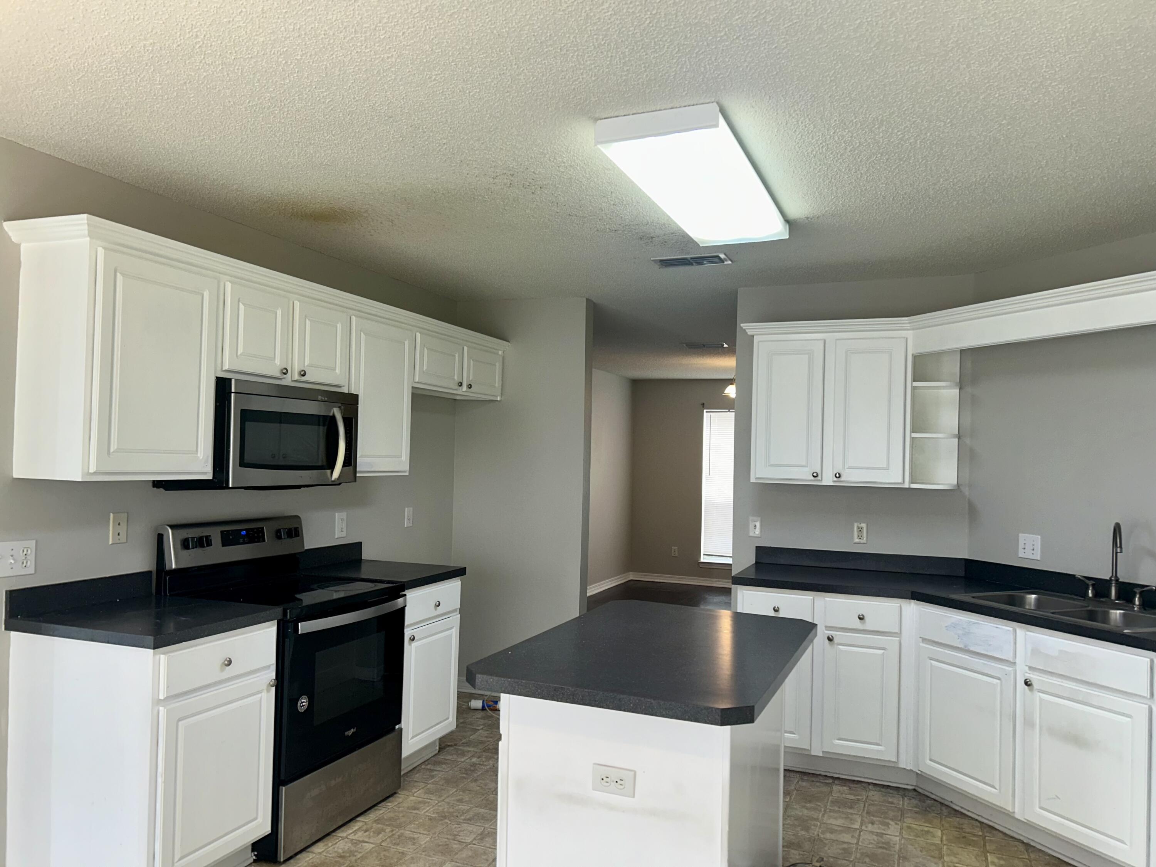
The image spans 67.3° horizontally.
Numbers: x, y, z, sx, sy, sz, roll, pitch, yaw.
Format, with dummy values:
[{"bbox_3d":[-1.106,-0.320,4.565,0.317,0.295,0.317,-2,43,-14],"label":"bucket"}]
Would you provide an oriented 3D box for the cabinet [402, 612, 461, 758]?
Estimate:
[{"bbox_3d":[-0.909,1.156,4.130,0.511,0.570,0.518,1,-2,22],"label":"cabinet"}]

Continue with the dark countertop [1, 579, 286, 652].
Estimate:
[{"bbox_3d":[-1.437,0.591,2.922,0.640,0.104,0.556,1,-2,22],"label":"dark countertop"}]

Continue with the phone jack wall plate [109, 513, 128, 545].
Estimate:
[{"bbox_3d":[-1.670,0.345,3.160,0.008,0.114,0.071,0,-2,22],"label":"phone jack wall plate"}]

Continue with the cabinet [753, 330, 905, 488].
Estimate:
[{"bbox_3d":[1.305,-0.116,4.477,0.761,0.761,0.342,1,-2,22],"label":"cabinet"}]

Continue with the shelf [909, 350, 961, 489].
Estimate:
[{"bbox_3d":[1.774,-0.072,4.301,0.231,0.695,0.319,1,-2,22],"label":"shelf"}]

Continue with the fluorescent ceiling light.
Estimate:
[{"bbox_3d":[0.440,-0.823,2.933,0.357,0.083,1.214,1,-2,22],"label":"fluorescent ceiling light"}]

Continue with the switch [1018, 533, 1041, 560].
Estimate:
[{"bbox_3d":[2.097,0.529,4.045,0.018,0.115,0.117,2,-2,-23],"label":"switch"}]

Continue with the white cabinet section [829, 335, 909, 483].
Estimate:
[{"bbox_3d":[1.490,-0.106,4.414,0.345,0.722,0.335,1,-2,22],"label":"white cabinet section"}]

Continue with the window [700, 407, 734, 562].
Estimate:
[{"bbox_3d":[1.890,0.635,10.163,0.891,1.808,0.101,1,-2,22],"label":"window"}]

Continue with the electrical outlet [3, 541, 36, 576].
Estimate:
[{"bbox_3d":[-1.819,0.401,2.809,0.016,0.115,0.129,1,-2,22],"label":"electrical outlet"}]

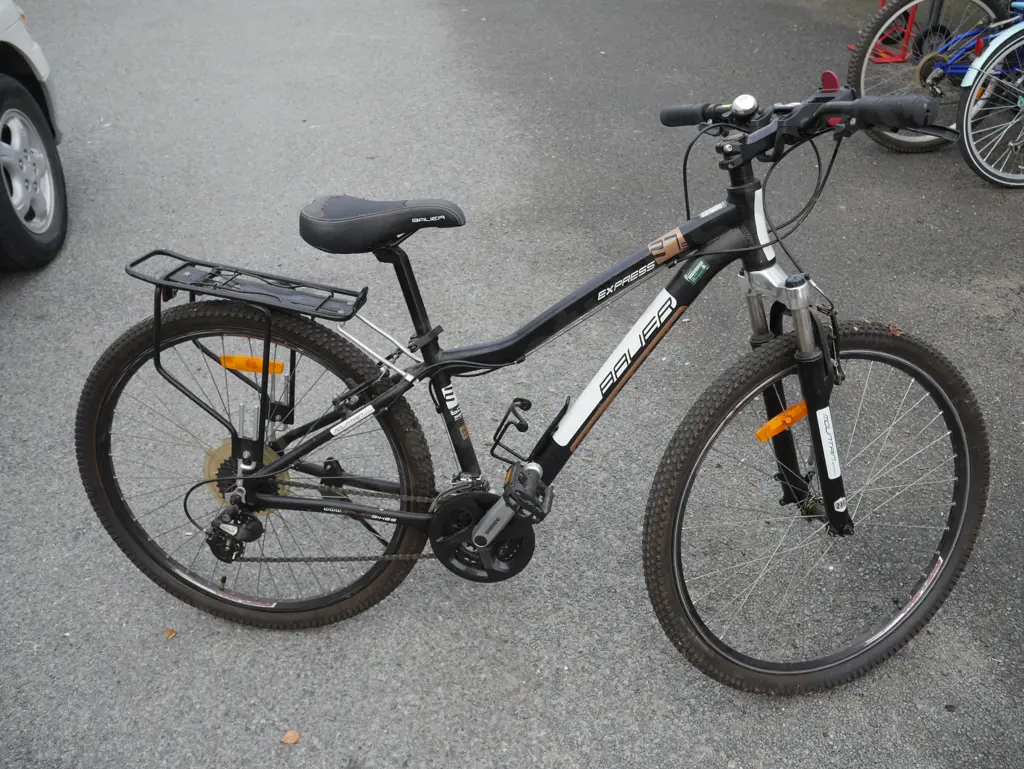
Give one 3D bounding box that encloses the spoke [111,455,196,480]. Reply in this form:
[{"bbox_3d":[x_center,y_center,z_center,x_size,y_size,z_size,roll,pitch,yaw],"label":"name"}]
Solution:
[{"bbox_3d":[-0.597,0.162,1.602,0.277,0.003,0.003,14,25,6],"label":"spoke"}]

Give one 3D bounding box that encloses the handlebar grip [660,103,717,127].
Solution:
[{"bbox_3d":[0.294,-0.466,1.532,0.035,0.035,0.131,-27,21,-16],"label":"handlebar grip"}]

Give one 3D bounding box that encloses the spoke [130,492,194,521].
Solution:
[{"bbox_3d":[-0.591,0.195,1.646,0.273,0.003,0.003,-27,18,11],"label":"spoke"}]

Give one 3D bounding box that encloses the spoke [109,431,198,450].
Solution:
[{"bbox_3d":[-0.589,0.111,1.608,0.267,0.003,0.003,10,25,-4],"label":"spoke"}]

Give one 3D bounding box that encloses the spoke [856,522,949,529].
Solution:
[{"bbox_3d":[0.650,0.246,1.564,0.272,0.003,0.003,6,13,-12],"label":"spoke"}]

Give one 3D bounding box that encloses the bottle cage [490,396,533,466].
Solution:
[{"bbox_3d":[0.028,0.063,1.473,0.077,0.157,0.077,27,25,-4],"label":"bottle cage"}]

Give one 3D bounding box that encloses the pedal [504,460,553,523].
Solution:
[{"bbox_3d":[0.026,0.165,1.361,0.078,0.029,0.094,38,24,-9],"label":"pedal"}]

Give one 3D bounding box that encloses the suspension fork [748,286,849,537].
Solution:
[{"bbox_3d":[0.465,0.044,1.433,0.063,0.444,0.172,-25,20,-10],"label":"suspension fork"}]

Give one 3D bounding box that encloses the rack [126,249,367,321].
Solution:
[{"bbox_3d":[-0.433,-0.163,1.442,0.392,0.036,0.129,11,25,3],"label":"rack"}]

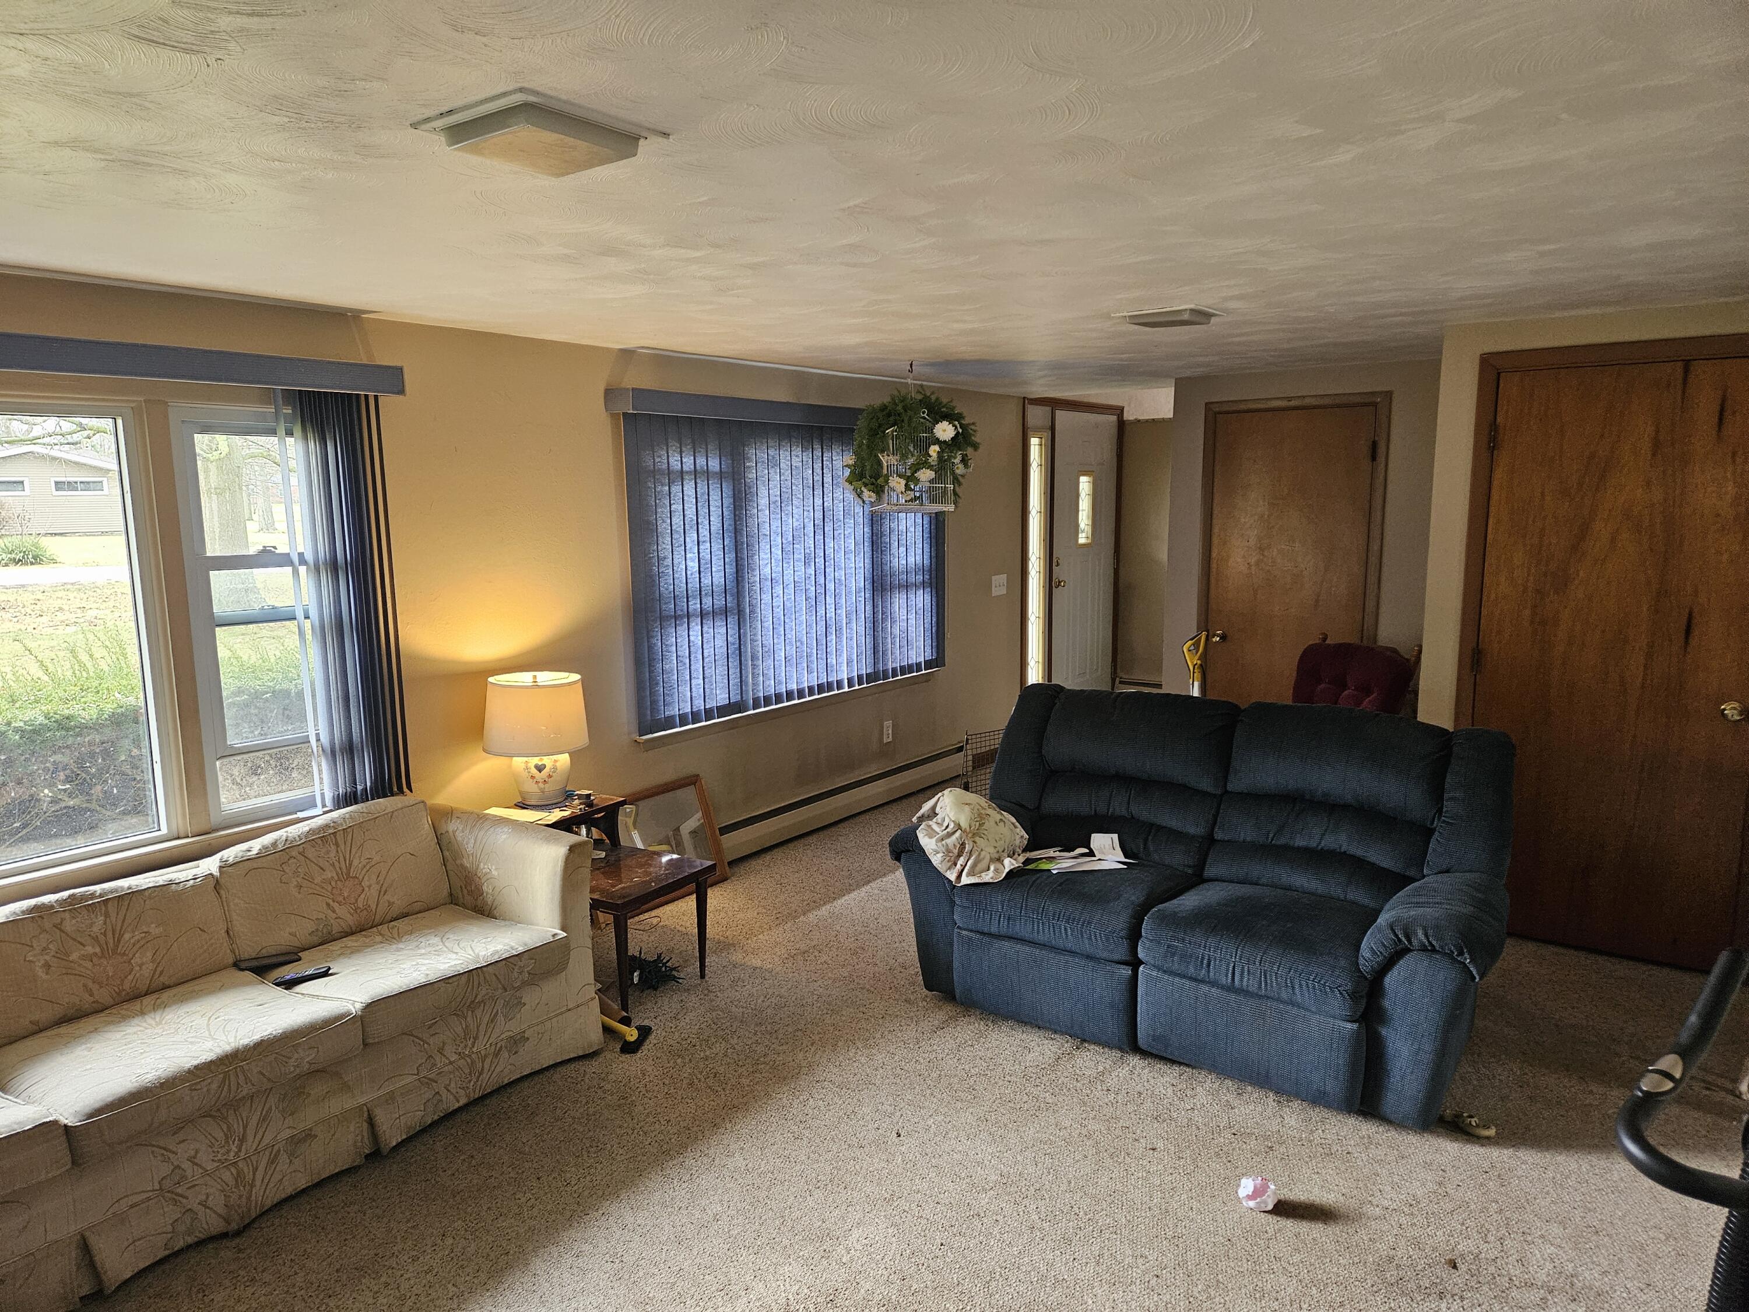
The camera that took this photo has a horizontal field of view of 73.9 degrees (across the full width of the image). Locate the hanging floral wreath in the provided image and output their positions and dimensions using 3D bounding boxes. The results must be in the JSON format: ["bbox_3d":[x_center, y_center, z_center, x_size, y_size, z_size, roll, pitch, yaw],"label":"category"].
[{"bbox_3d":[0.164,-0.944,5.262,0.580,0.530,0.250,0,8,2],"label":"hanging floral wreath"}]

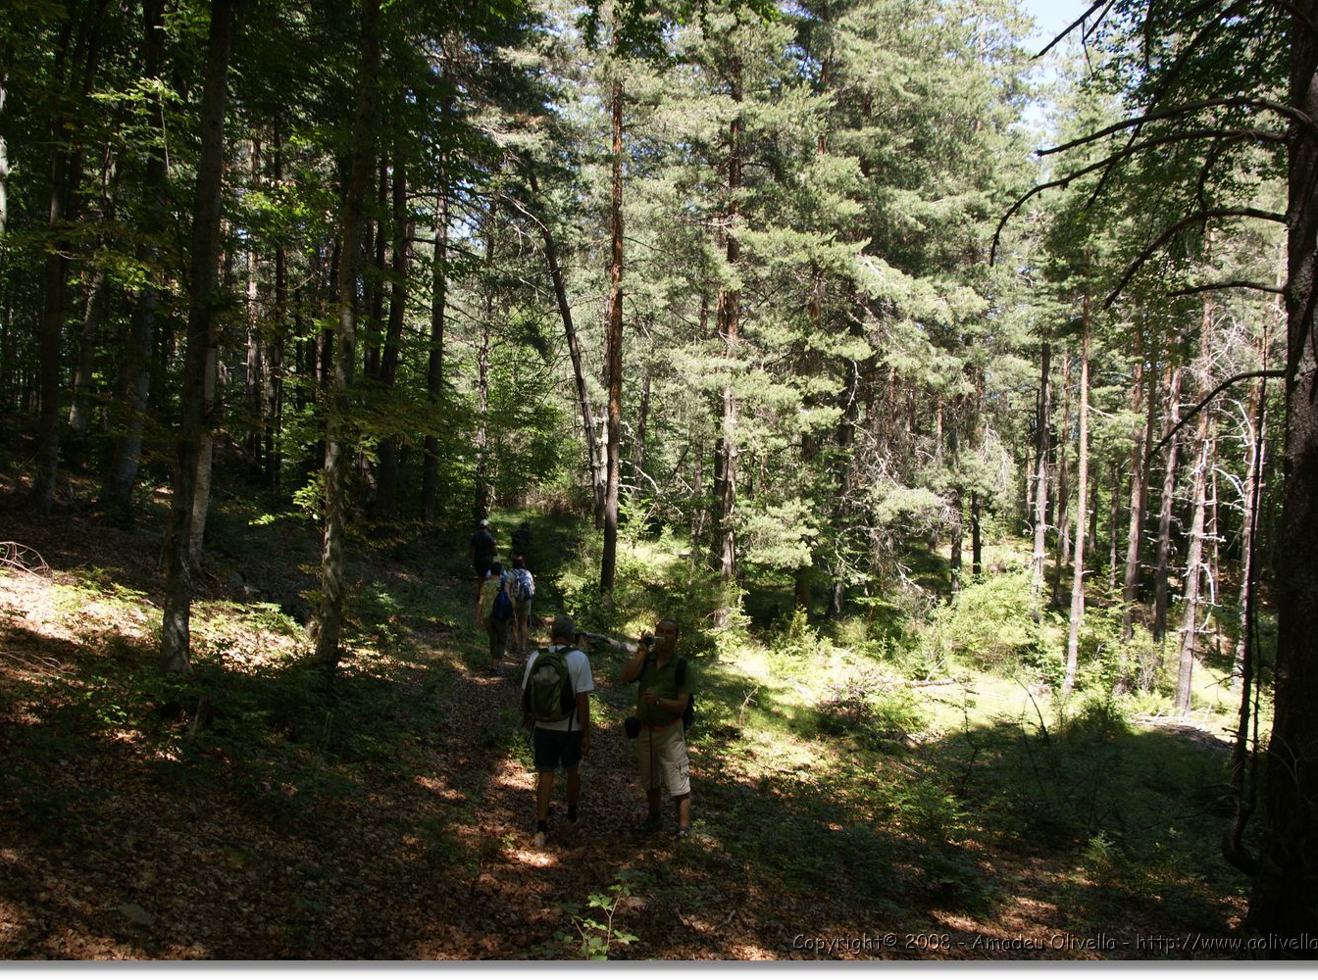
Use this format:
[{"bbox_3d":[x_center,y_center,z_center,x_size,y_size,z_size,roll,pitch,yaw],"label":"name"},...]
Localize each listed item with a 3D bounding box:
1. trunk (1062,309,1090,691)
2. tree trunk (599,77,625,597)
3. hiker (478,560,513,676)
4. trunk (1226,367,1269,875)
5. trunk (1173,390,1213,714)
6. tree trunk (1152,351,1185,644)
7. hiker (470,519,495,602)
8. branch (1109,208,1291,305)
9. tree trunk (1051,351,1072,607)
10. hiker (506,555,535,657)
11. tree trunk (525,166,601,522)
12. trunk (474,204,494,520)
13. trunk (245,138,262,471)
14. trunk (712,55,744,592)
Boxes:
[{"bbox_3d":[6.879,0.158,18.064,0.210,6.446,0.210,3,-1,0],"label":"trunk"},{"bbox_3d":[-1.055,-3.465,25.000,0.370,11.780,0.370,1,0,0],"label":"tree trunk"},{"bbox_3d":[-2.360,1.848,15.900,0.520,1.670,0.420,3,-1,-14],"label":"hiker"},{"bbox_3d":[3.820,0.840,7.133,0.200,3.283,0.180,3,-1,0],"label":"trunk"},{"bbox_3d":[8.441,0.985,17.500,0.260,5.155,0.260,4,0,0],"label":"trunk"},{"bbox_3d":[10.875,0.176,23.563,0.300,6.326,0.280,4,-1,0],"label":"tree trunk"},{"bbox_3d":[-3.614,1.449,22.600,0.500,1.730,0.380,3,-1,-9],"label":"hiker"},{"bbox_3d":[3.357,-1.460,6.900,1.140,0.620,0.450,2,0,0],"label":"branch"},{"bbox_3d":[10.970,-0.297,30.000,0.270,6.978,0.270,2,0,0],"label":"tree trunk"},{"bbox_3d":[-2.260,1.876,18.000,0.500,1.660,0.470,2,0,-9],"label":"hiker"},{"bbox_3d":[-2.473,-3.836,29.094,0.500,9.641,0.400,-10,-1,0],"label":"tree trunk"},{"bbox_3d":[-4.562,-3.325,29.000,0.320,8.405,0.320,1,0,0],"label":"trunk"},{"bbox_3d":[-11.400,-5.202,31.000,0.300,9.370,0.300,0,0,0],"label":"trunk"},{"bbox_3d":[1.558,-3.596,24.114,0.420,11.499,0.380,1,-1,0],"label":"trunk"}]

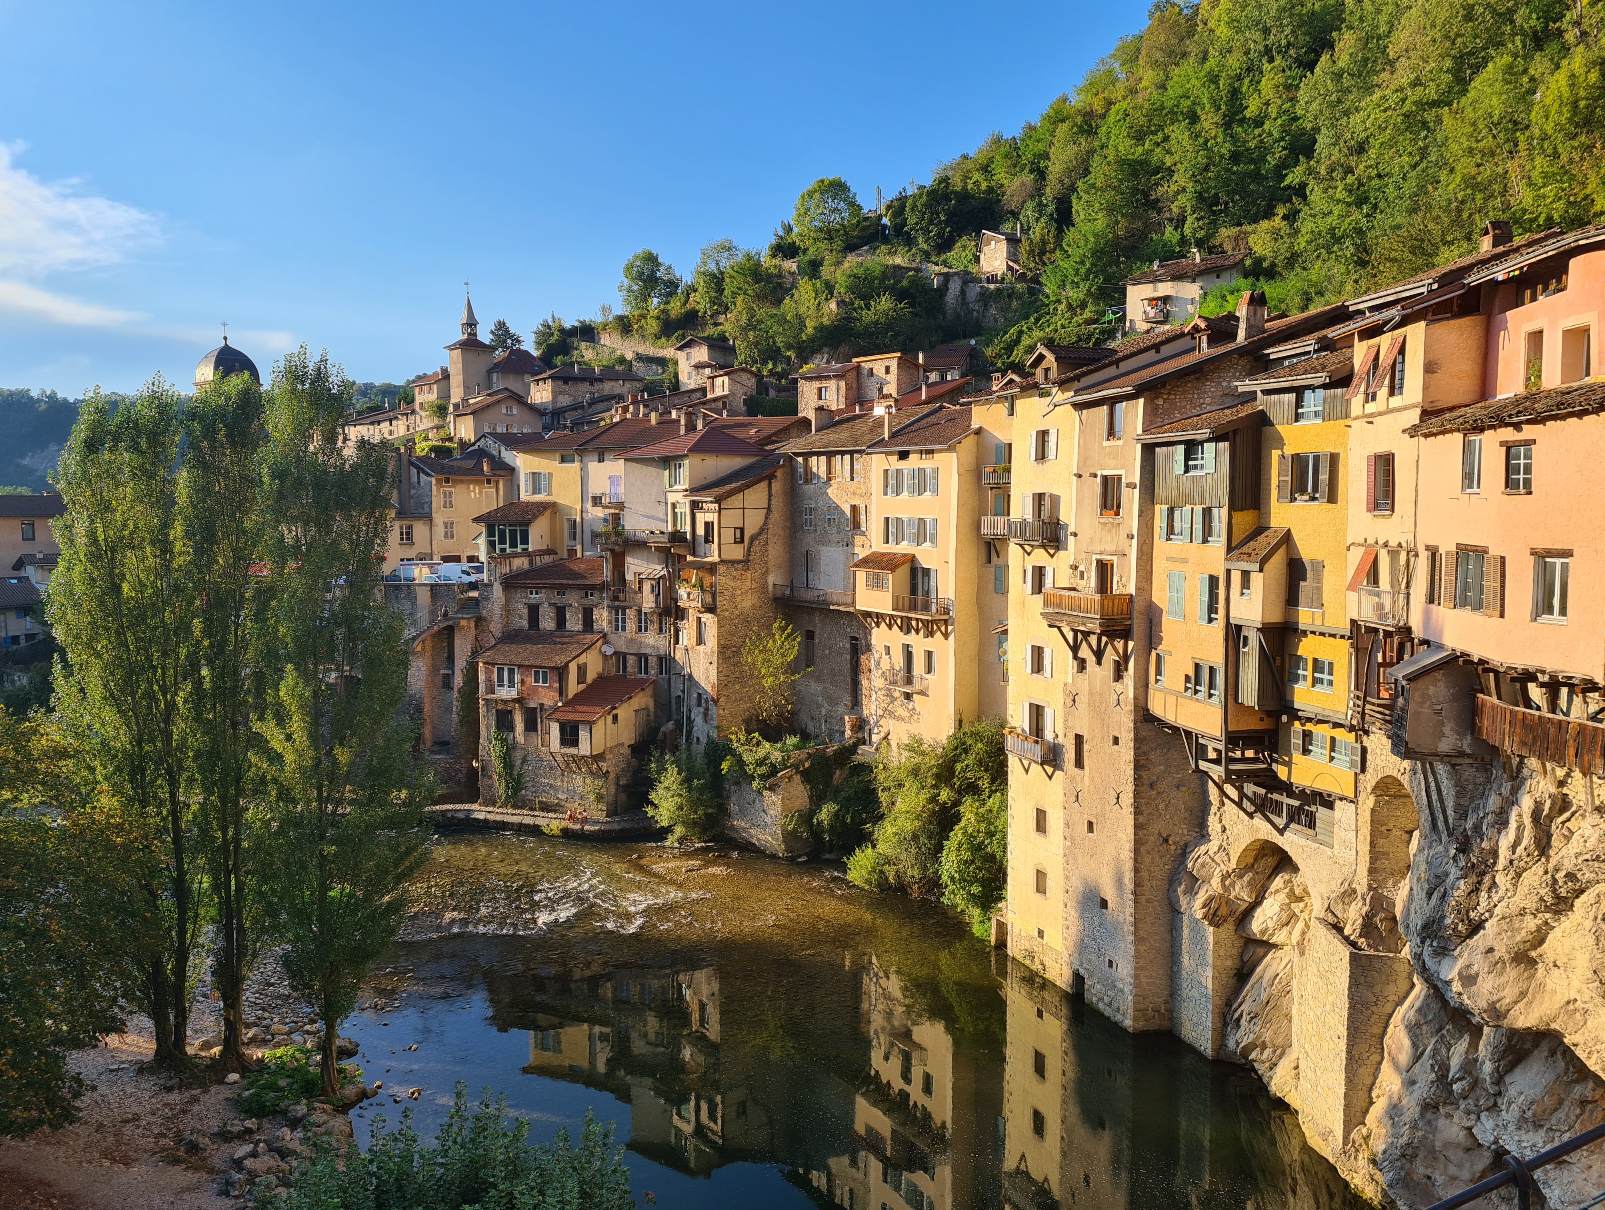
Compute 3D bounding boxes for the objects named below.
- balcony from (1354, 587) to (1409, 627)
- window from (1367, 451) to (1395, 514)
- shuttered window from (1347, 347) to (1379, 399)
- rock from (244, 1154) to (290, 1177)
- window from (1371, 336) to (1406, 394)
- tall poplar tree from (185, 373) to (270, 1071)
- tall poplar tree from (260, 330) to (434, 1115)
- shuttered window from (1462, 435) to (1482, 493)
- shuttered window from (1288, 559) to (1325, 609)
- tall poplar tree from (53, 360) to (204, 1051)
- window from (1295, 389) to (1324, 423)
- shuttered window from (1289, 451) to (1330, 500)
[{"bbox_3d":[16.872,0.039,35.127,0.640,0.985,2.265,0,5,2],"label":"balcony"},{"bbox_3d":[15.816,-3.318,33.148,0.200,1.599,1.690,0,4,2],"label":"window"},{"bbox_3d":[15.652,-6.462,33.851,0.529,1.354,0.754,0,4,2],"label":"shuttered window"},{"bbox_3d":[-16.048,16.717,36.160,1.133,0.492,0.788,0,5,0],"label":"rock"},{"bbox_3d":[15.599,-6.389,32.326,0.553,1.479,0.797,0,4,2],"label":"window"},{"bbox_3d":[-20.056,4.211,42.304,3.251,24.366,3.251,0,5,0],"label":"tall poplar tree"},{"bbox_3d":[-14.482,3.893,38.186,5.497,23.675,5.497,0,4,0],"label":"tall poplar tree"},{"bbox_3d":[15.960,-3.320,28.888,0.150,1.349,0.776,0,4,-3],"label":"shuttered window"},{"bbox_3d":[15.476,-0.629,37.222,0.120,1.489,1.511,-1,4,-19],"label":"shuttered window"},{"bbox_3d":[-23.788,4.277,42.609,5.122,24.186,4.925,0,5,0],"label":"tall poplar tree"},{"bbox_3d":[15.484,-6.076,36.976,0.150,1.033,1.154,-1,4,-19],"label":"window"},{"bbox_3d":[16.693,-4.220,40.173,0.246,1.625,2.068,-1,5,-13],"label":"shuttered window"}]

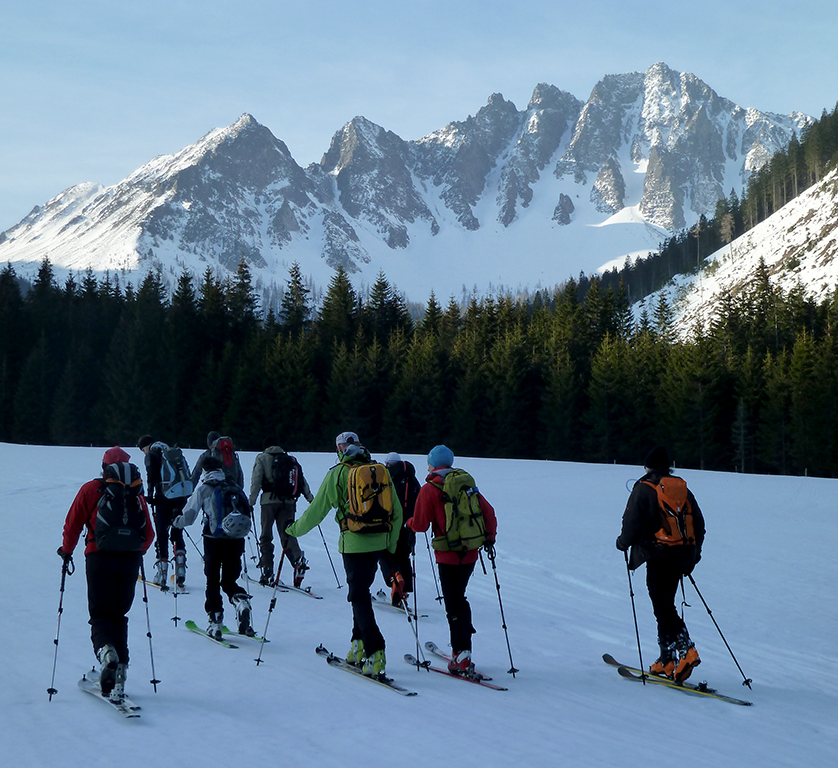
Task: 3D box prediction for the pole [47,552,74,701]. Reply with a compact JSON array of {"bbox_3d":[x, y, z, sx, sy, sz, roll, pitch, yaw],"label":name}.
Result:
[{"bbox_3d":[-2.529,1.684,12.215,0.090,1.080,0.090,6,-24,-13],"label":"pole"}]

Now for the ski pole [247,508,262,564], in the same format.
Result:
[{"bbox_3d":[-1.891,1.881,20.510,0.090,1.033,0.090,-6,-25,-13],"label":"ski pole"}]

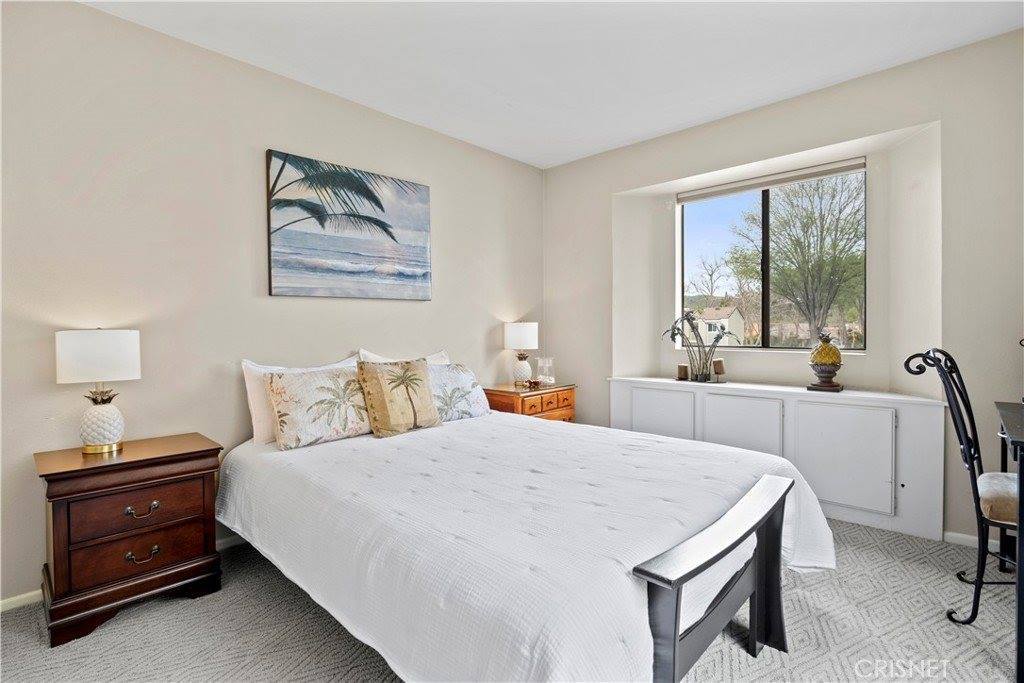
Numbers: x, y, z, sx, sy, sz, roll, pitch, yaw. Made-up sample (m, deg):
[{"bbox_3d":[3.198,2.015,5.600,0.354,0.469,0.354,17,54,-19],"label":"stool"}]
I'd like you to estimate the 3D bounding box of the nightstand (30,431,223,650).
[{"bbox_3d":[-1.569,0.750,1.896,0.545,0.600,0.420,-2,2,-45],"label":"nightstand"}]

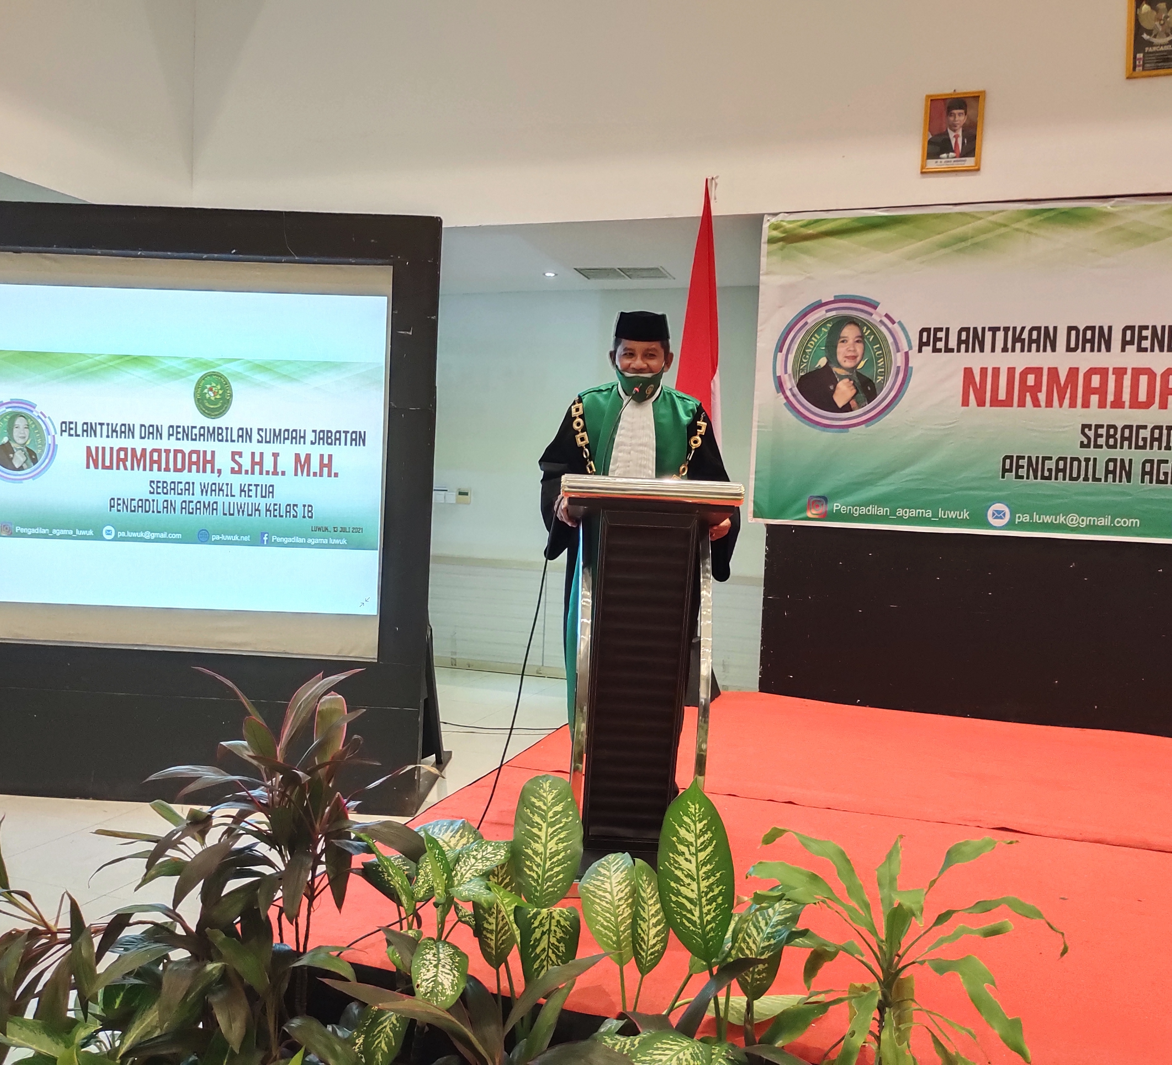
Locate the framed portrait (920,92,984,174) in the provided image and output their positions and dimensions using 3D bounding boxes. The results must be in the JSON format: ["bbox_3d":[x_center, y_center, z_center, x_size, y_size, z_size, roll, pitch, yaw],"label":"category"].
[{"bbox_3d":[1.905,-2.072,5.321,0.291,0.403,0.030,3,3,19],"label":"framed portrait"}]

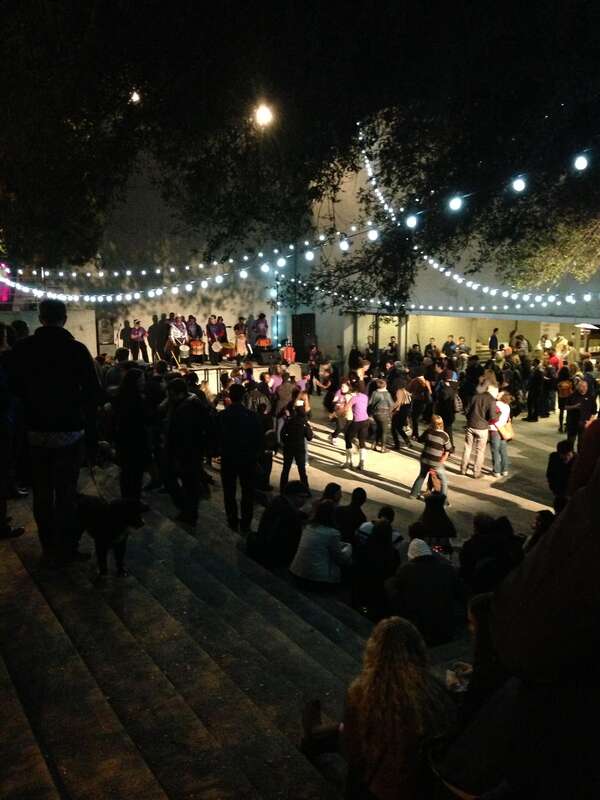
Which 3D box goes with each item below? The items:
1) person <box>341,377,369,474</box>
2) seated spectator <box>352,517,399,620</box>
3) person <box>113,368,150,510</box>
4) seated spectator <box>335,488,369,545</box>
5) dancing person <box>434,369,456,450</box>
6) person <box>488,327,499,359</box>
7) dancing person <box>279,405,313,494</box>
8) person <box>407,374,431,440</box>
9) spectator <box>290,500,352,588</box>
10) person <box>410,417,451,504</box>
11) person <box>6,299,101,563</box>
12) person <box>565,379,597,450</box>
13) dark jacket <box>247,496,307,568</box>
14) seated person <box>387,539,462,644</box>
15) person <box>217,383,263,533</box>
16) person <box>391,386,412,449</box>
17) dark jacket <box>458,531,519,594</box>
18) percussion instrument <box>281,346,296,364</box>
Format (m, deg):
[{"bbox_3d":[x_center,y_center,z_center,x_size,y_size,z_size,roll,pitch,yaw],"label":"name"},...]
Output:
[{"bbox_3d":[1.086,0.472,14.400,0.520,1.680,0.460,-3,8,-20],"label":"person"},{"bbox_3d":[0.690,1.478,6.800,0.480,0.940,0.660,4,8,32],"label":"seated spectator"},{"bbox_3d":[-2.010,0.477,9.100,0.500,1.680,0.420,2,8,18],"label":"person"},{"bbox_3d":[0.670,1.516,9.300,0.480,0.920,0.600,5,8,38],"label":"seated spectator"},{"bbox_3d":[3.304,0.267,17.200,0.500,1.800,0.420,-2,7,-15],"label":"dancing person"},{"bbox_3d":[6.723,-1.703,26.500,0.340,1.700,0.480,0,8,0],"label":"person"},{"bbox_3d":[-0.078,0.881,13.300,0.520,1.560,0.380,1,8,5],"label":"dancing person"},{"bbox_3d":[2.726,0.148,17.400,0.520,1.620,0.500,-5,9,-30],"label":"person"},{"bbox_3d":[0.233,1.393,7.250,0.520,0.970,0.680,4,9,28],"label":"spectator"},{"bbox_3d":[2.173,0.971,12.700,0.620,1.450,0.550,-1,7,-12],"label":"person"},{"bbox_3d":[-1.747,0.211,5.450,0.600,1.820,0.400,-1,8,-8],"label":"person"},{"bbox_3d":[5.915,0.361,16.200,0.480,1.620,0.550,-7,11,-42],"label":"person"},{"bbox_3d":[-0.220,1.368,7.950,0.600,0.670,0.500,6,9,40],"label":"dark jacket"},{"bbox_3d":[1.060,1.571,6.350,0.600,0.920,0.720,4,8,30],"label":"seated person"},{"bbox_3d":[-0.722,0.692,9.100,0.530,1.745,0.380,-1,7,-6],"label":"person"},{"bbox_3d":[2.196,0.303,16.500,0.500,1.580,0.520,4,9,30],"label":"person"},{"bbox_3d":[1.980,1.689,8.000,0.580,0.640,0.500,4,8,30],"label":"dark jacket"},{"bbox_3d":[-0.389,-1.611,27.000,0.550,0.700,0.550,0,8,0],"label":"percussion instrument"}]

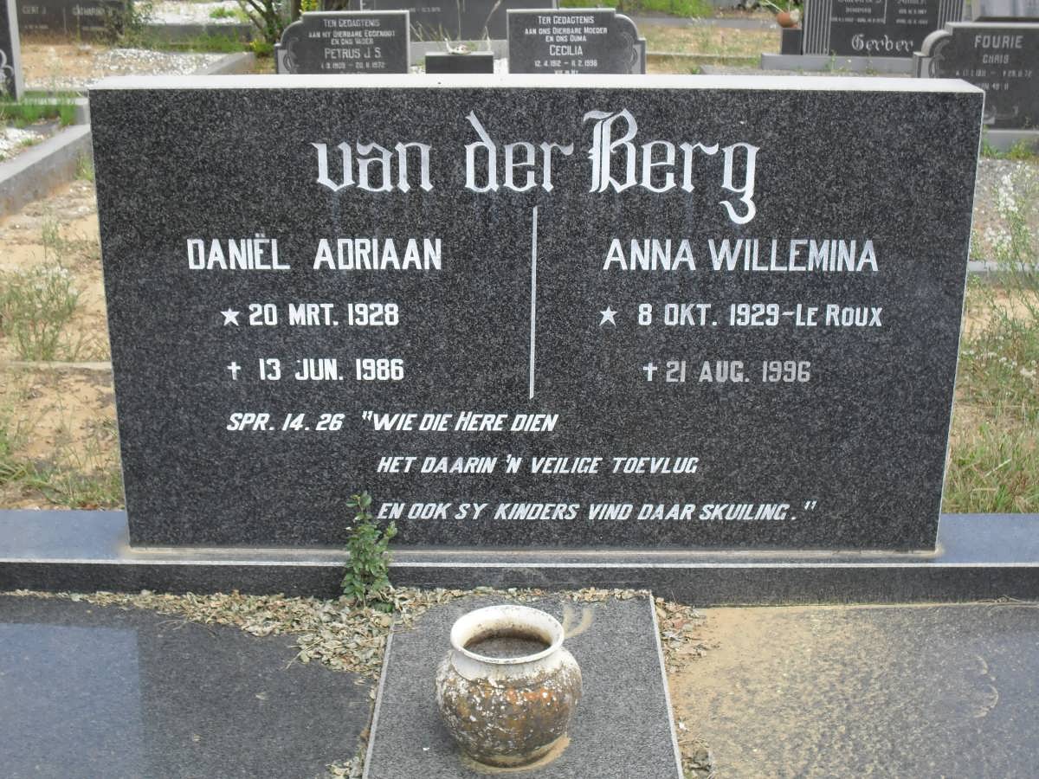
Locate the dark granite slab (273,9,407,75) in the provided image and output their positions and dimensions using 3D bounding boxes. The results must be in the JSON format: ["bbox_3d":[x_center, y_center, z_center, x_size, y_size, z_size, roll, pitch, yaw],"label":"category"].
[{"bbox_3d":[-0.840,-1.555,7.032,0.635,0.490,0.090,-2,19,-5],"label":"dark granite slab"}]

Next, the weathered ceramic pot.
[{"bbox_3d":[-0.015,0.384,1.895,0.188,0.156,0.188,0,19,0],"label":"weathered ceramic pot"}]

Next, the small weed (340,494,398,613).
[{"bbox_3d":[-0.230,0.247,2.253,0.081,0.187,0.075,0,19,0],"label":"small weed"}]

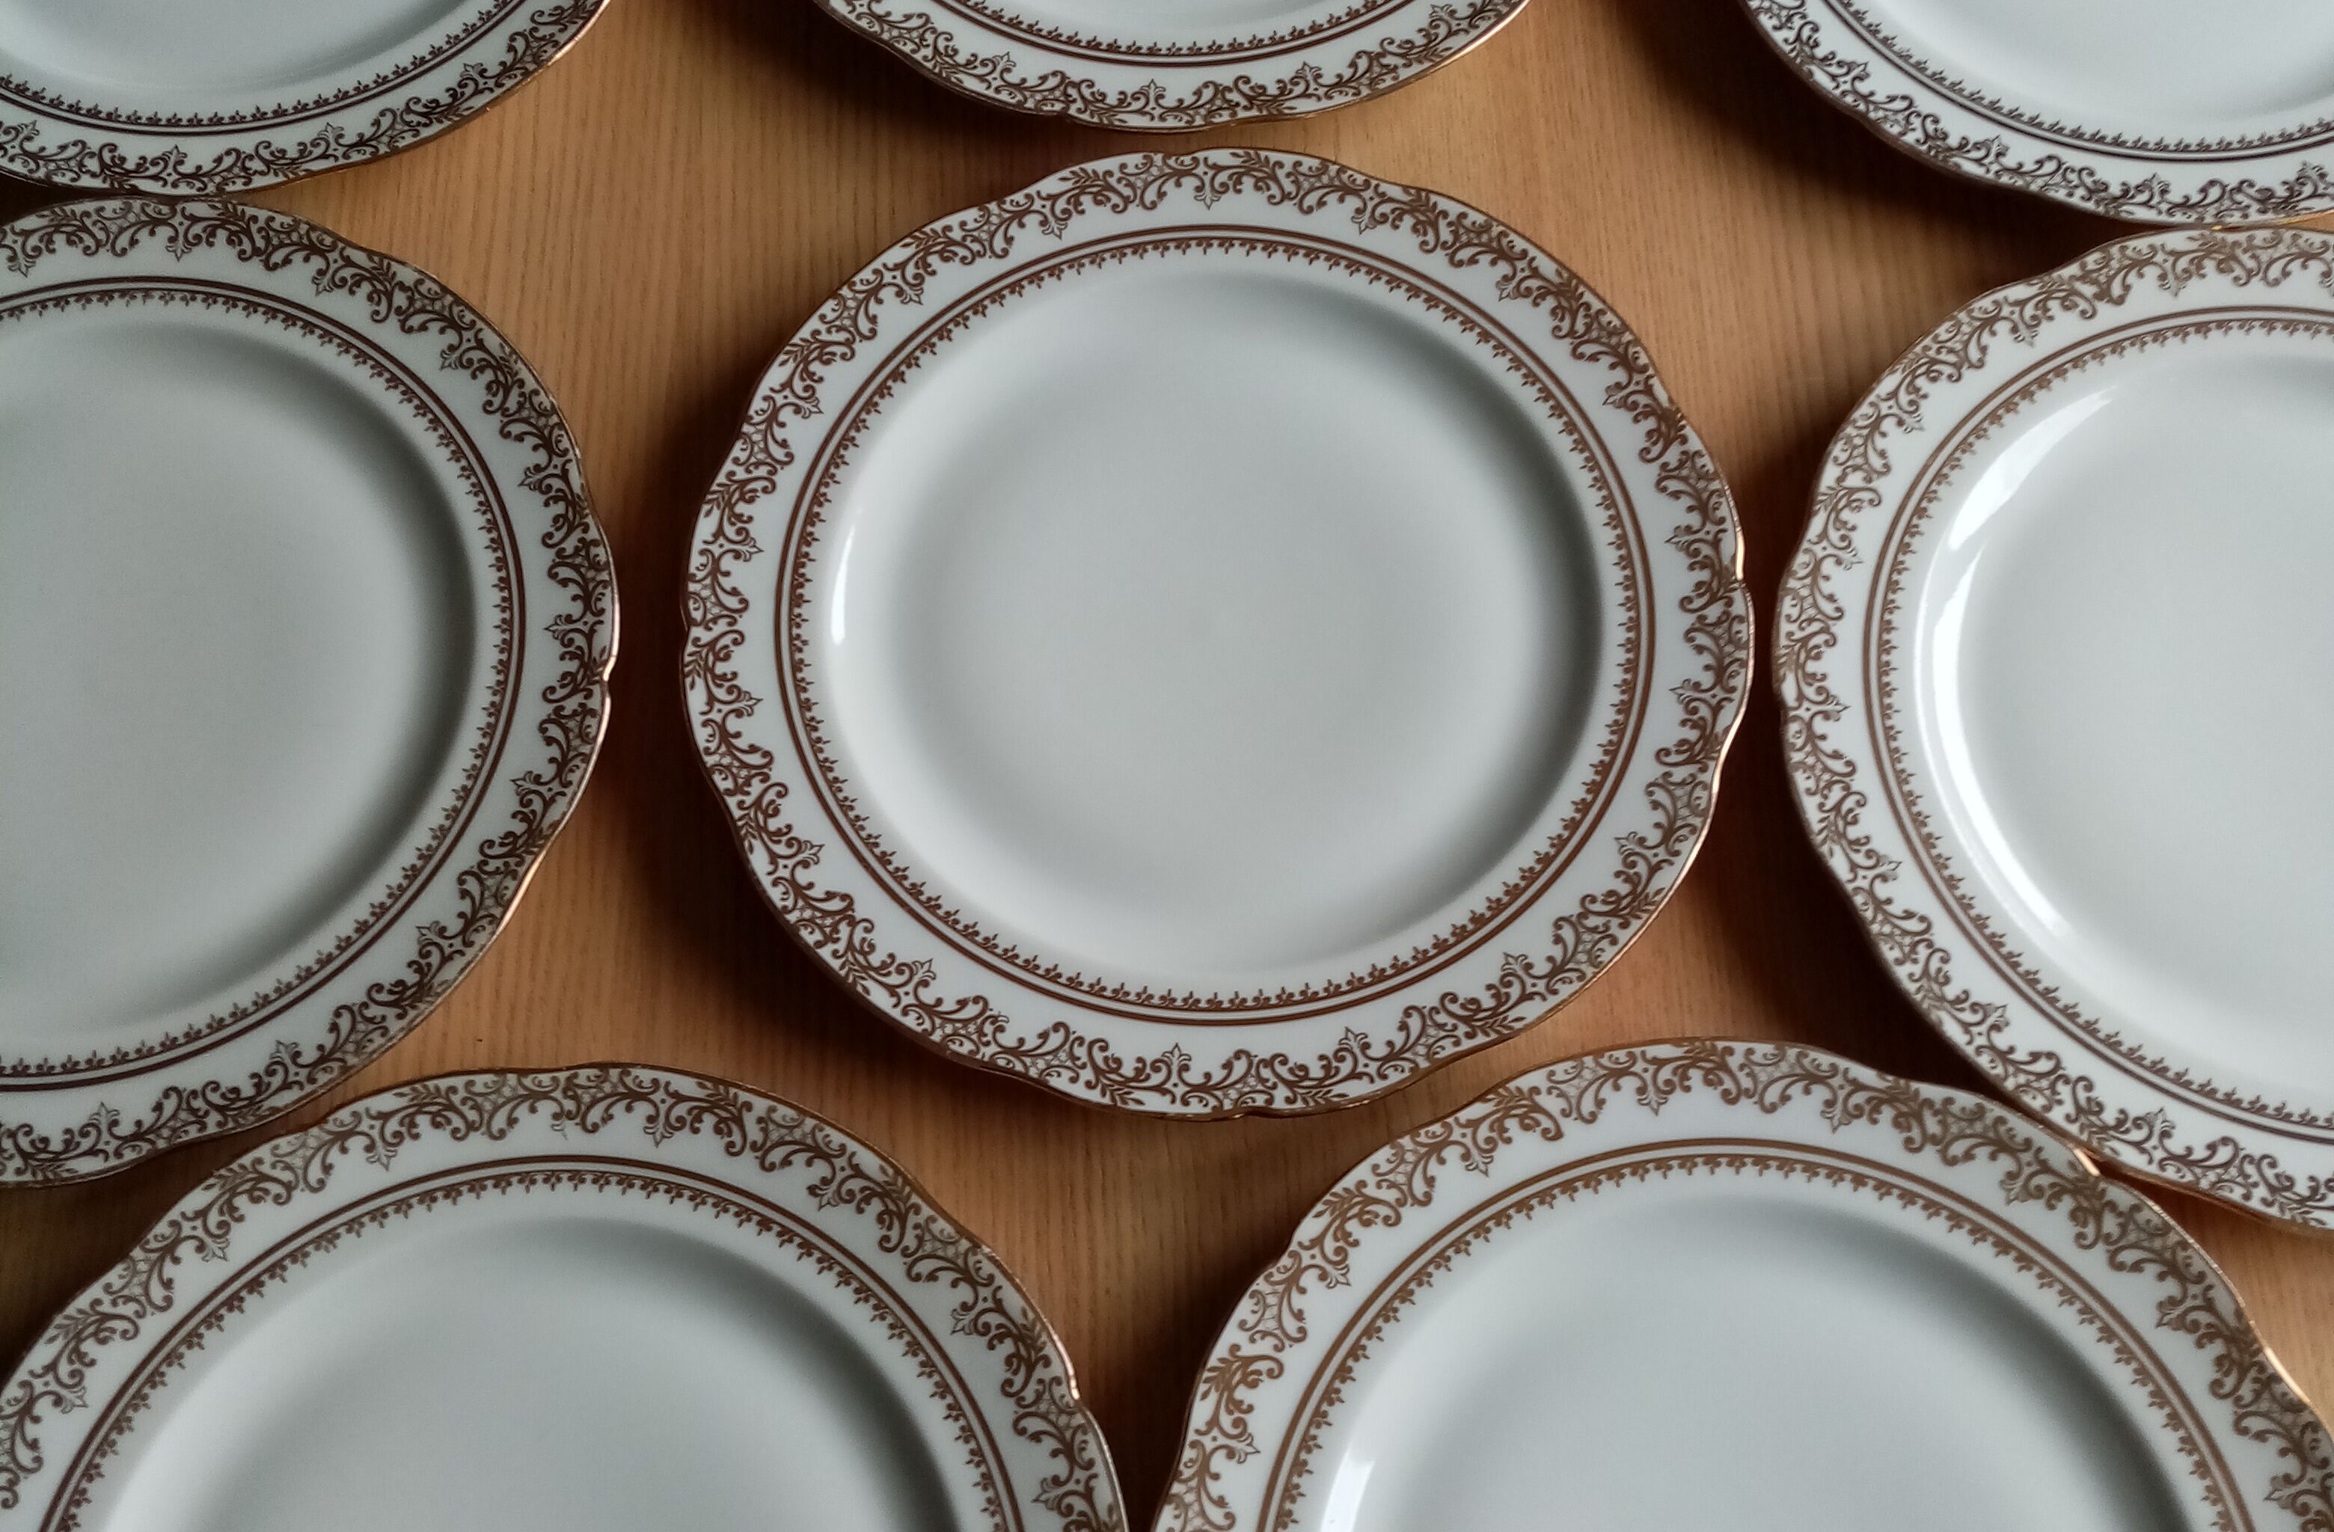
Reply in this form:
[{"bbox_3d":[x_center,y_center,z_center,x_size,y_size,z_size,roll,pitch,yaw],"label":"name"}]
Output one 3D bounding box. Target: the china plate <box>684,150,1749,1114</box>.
[{"bbox_3d":[0.012,-0.038,0.585,0.264,0.024,0.264,0,70,0],"label":"china plate"}]

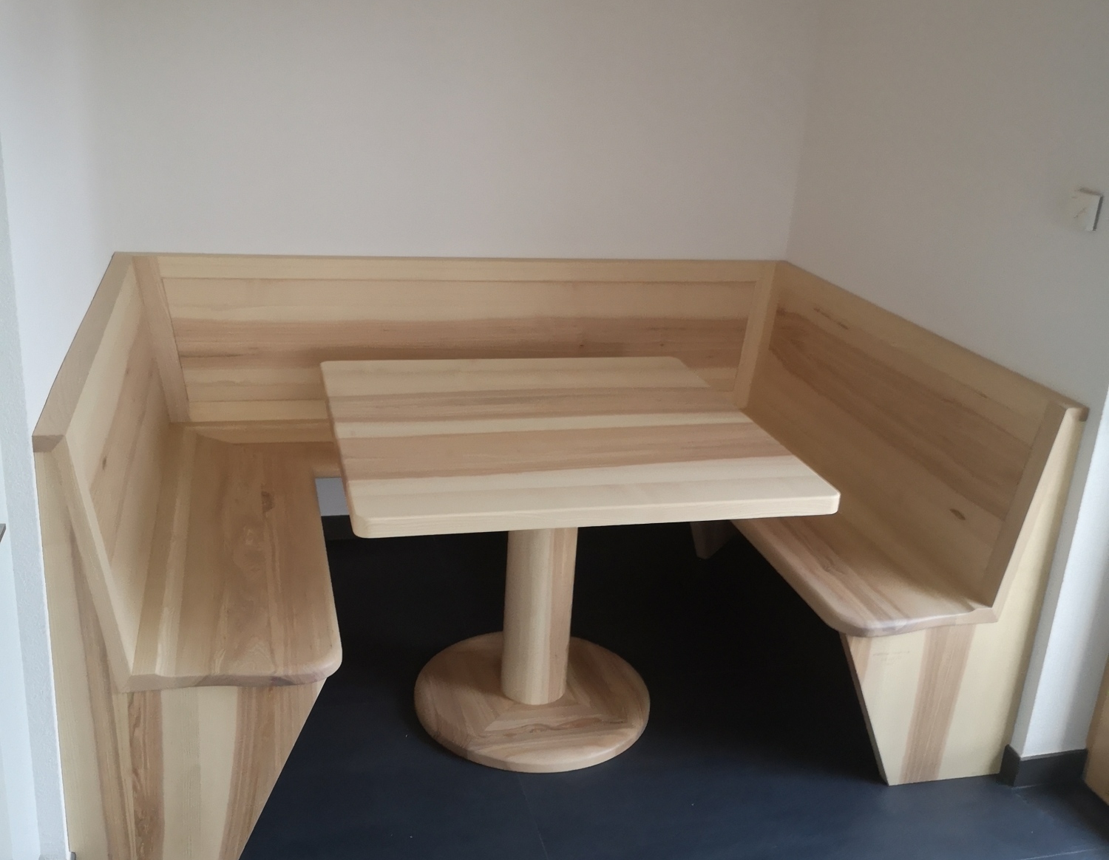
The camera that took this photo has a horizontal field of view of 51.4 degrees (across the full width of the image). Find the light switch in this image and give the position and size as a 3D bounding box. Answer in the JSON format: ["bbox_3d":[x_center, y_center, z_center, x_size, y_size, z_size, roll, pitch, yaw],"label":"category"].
[{"bbox_3d":[1.118,-0.463,2.430,0.013,0.080,0.080,-2,20,-15],"label":"light switch"}]

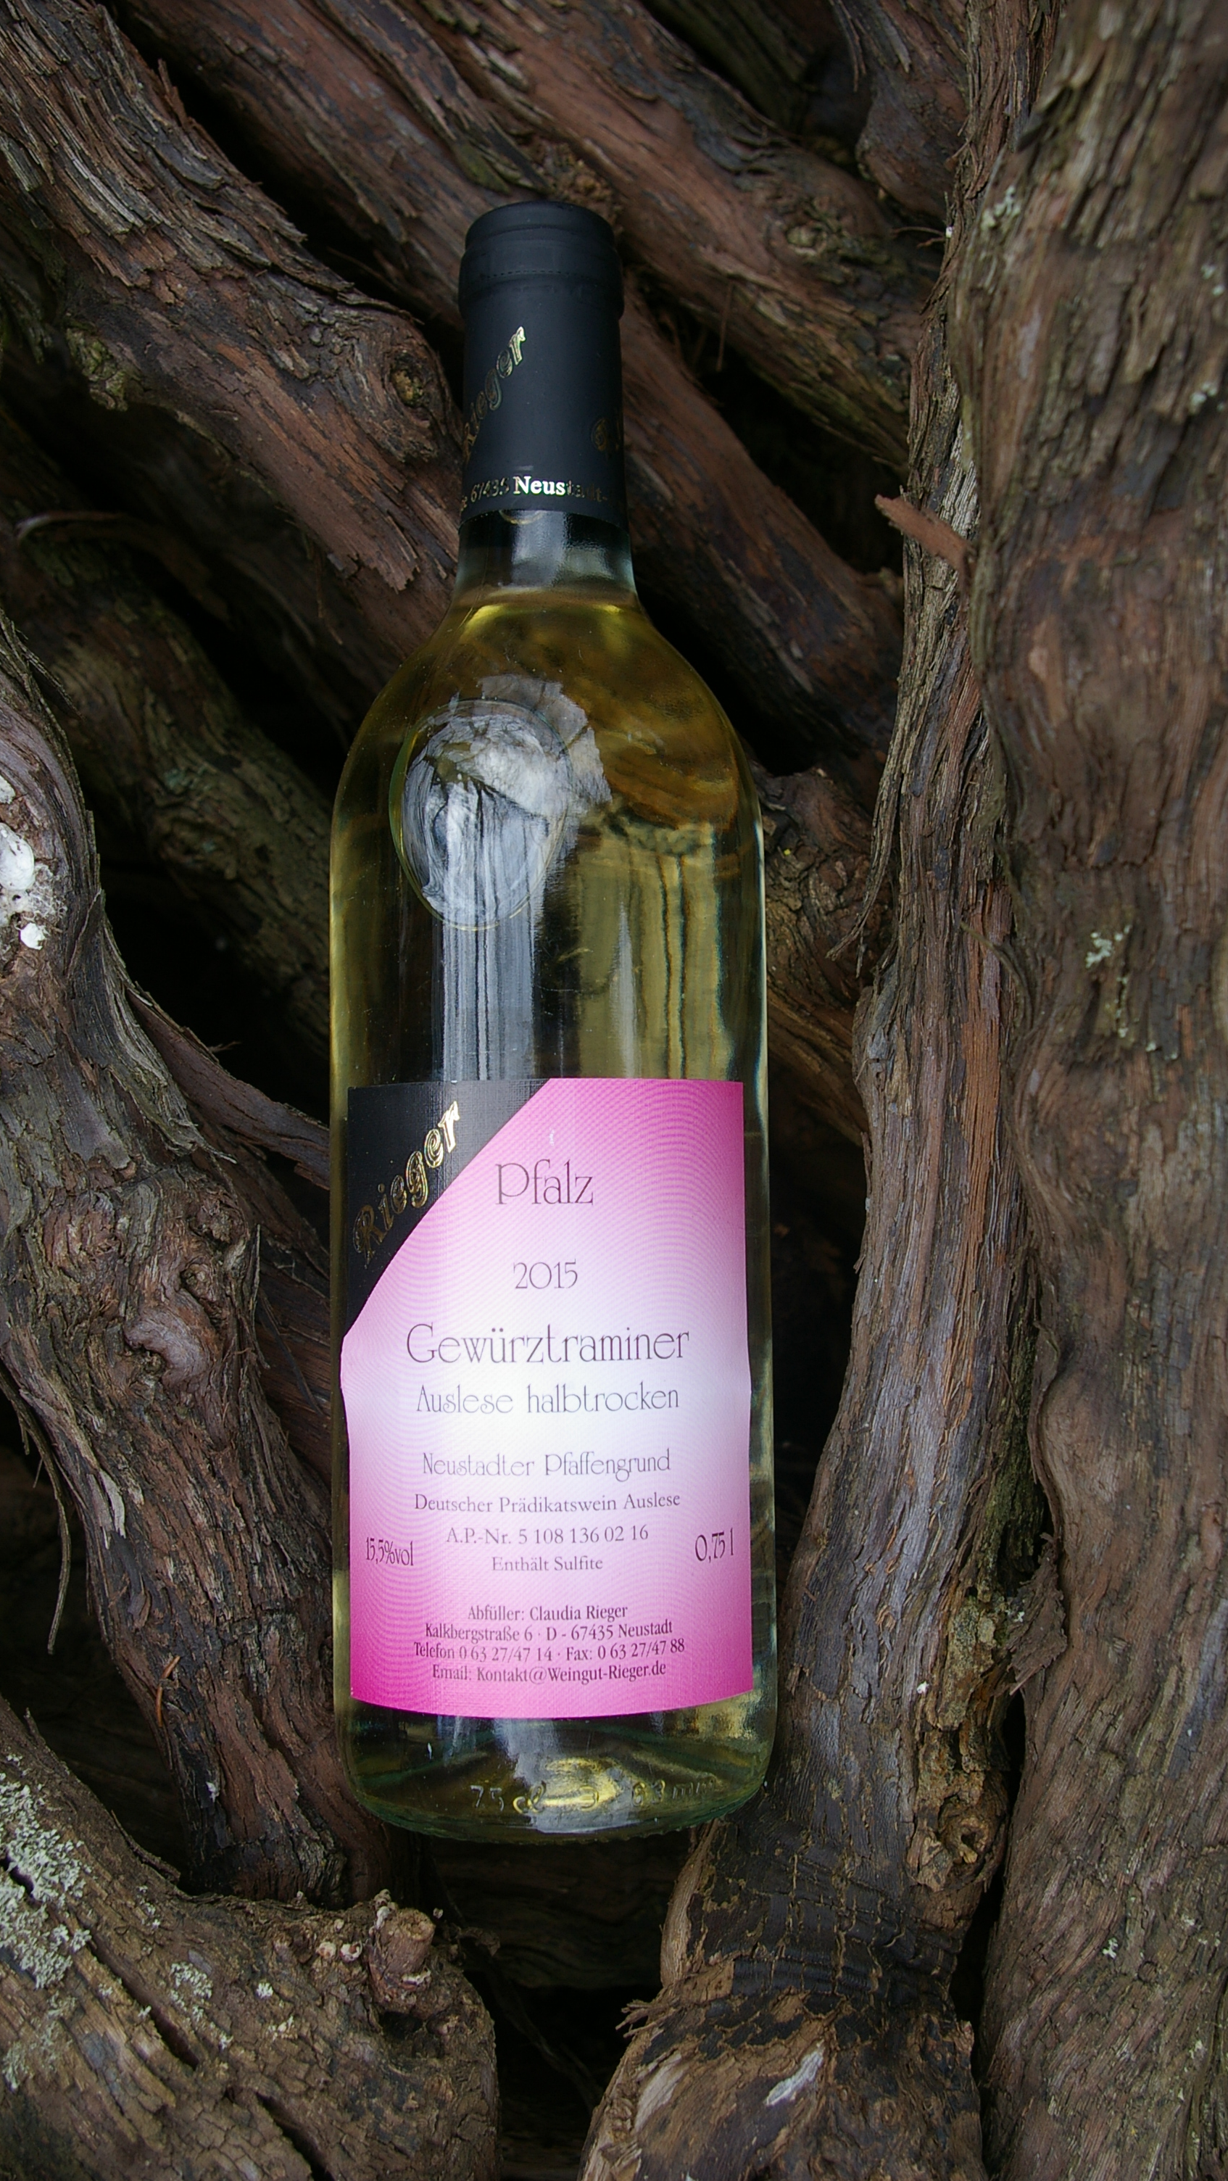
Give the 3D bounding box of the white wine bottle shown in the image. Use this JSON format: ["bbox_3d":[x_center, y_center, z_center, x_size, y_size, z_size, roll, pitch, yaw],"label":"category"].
[{"bbox_3d":[-0.011,-0.017,0.388,0.077,0.077,0.278,-1,87,0],"label":"white wine bottle"}]

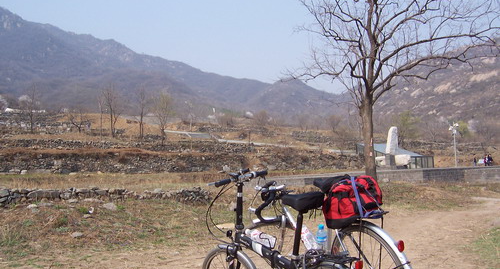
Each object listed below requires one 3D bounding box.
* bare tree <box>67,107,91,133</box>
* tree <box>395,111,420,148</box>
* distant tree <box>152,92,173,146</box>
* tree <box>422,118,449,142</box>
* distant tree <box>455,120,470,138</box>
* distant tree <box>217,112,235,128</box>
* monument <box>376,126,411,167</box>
[{"bbox_3d":[-25.184,-2.056,70.000,3.524,3.818,3.348,-1,0,0],"label":"bare tree"},{"bbox_3d":[20.485,-0.520,62.000,3.382,4.942,3.213,-1,0,0],"label":"tree"},{"bbox_3d":[-10.646,-1.947,58.000,2.433,6.570,2.312,-1,0,0],"label":"distant tree"},{"bbox_3d":[29.185,-0.629,75.000,4.091,4.091,3.886,-1,0,0],"label":"tree"},{"bbox_3d":[40.120,-1.133,90.000,3.021,3.398,2.870,-1,0,0],"label":"distant tree"},{"bbox_3d":[-5.653,-3.461,110.000,4.154,3.692,3.946,-1,0,0],"label":"distant tree"},{"bbox_3d":[12.041,1.007,40.000,2.853,3.524,1.700,-1,0,19],"label":"monument"}]

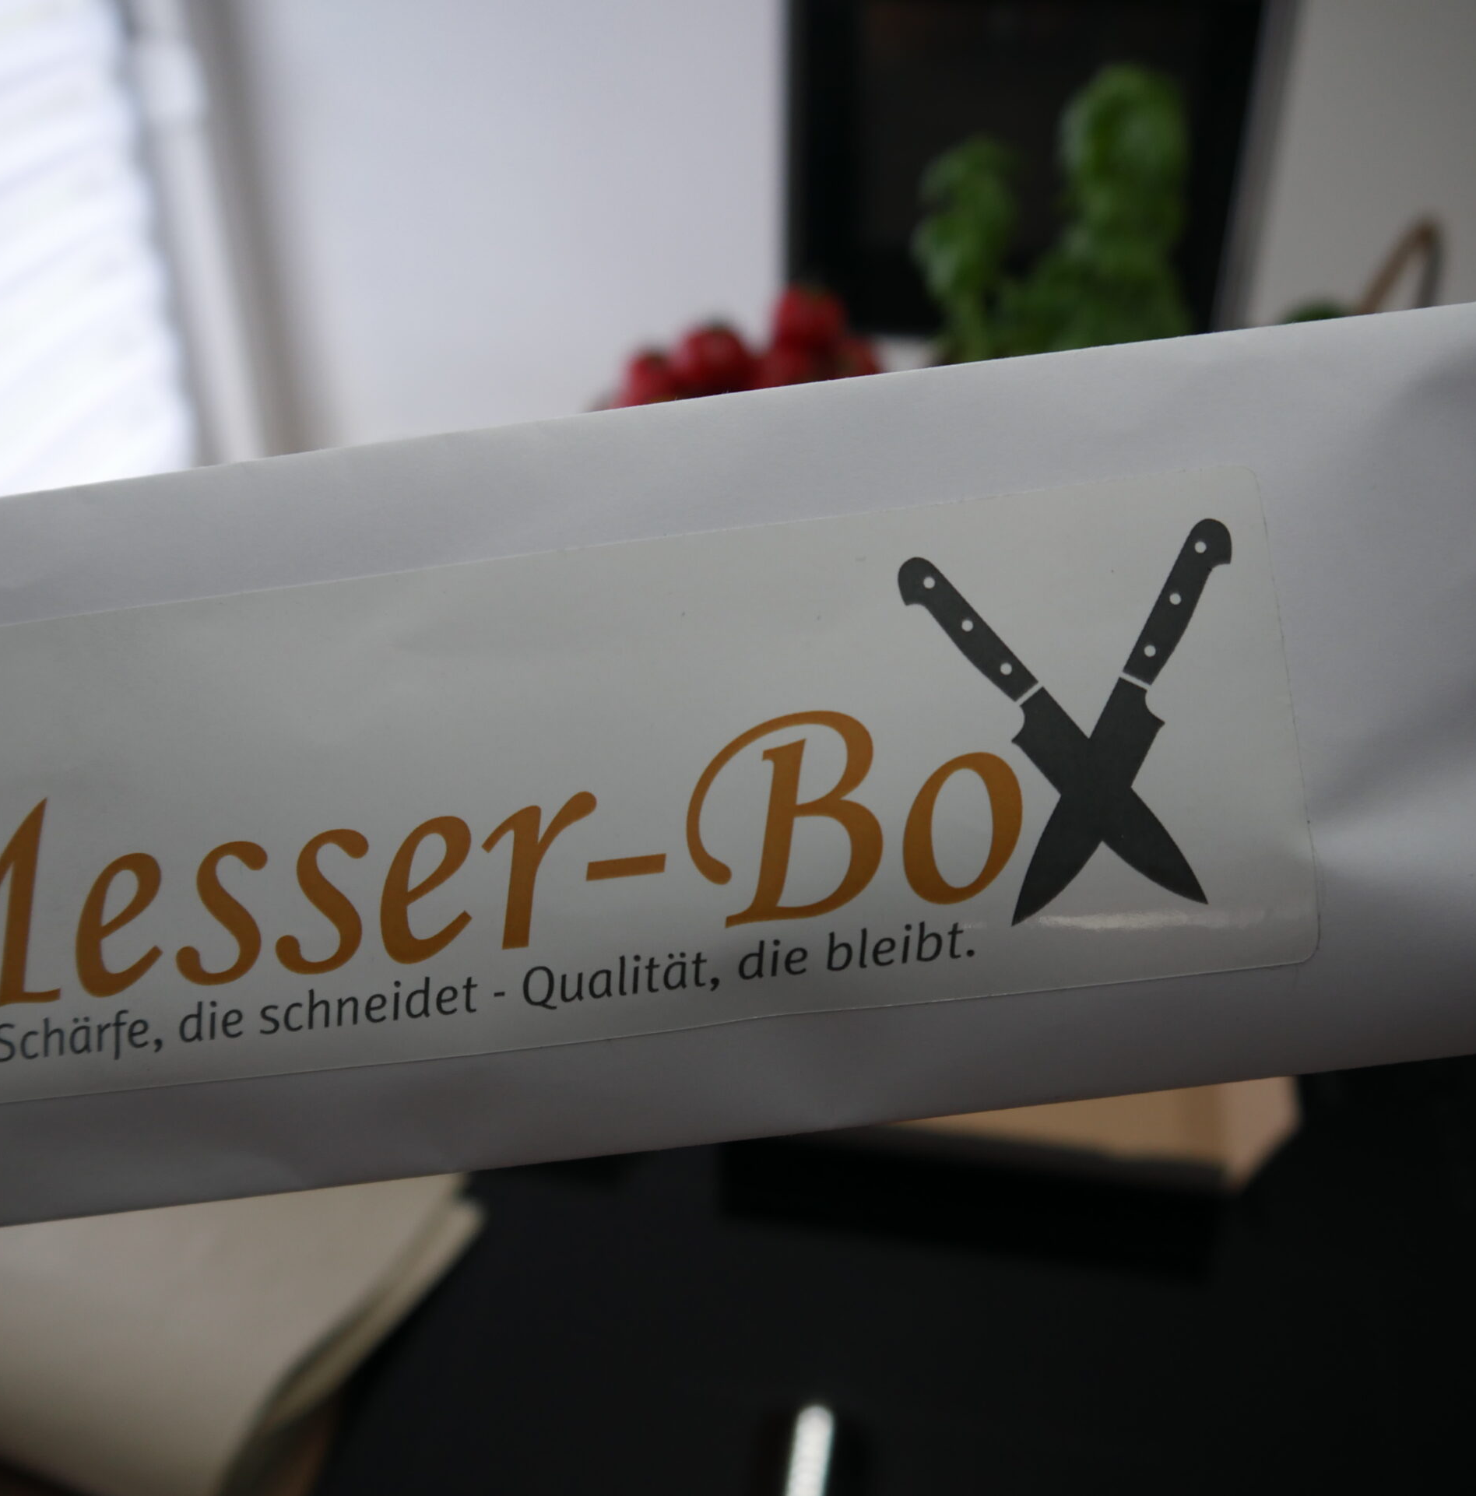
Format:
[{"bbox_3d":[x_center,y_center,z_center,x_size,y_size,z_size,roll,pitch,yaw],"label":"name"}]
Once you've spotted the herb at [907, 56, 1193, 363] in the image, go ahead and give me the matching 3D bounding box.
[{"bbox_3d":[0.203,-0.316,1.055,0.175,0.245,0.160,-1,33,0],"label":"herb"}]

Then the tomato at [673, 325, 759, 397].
[{"bbox_3d":[-0.016,-0.250,1.050,0.051,0.047,0.051,-1,33,0],"label":"tomato"}]

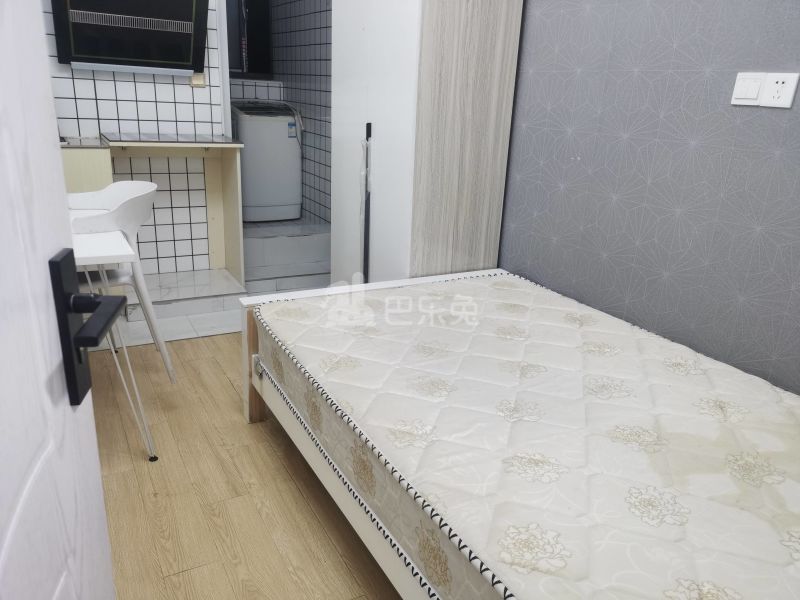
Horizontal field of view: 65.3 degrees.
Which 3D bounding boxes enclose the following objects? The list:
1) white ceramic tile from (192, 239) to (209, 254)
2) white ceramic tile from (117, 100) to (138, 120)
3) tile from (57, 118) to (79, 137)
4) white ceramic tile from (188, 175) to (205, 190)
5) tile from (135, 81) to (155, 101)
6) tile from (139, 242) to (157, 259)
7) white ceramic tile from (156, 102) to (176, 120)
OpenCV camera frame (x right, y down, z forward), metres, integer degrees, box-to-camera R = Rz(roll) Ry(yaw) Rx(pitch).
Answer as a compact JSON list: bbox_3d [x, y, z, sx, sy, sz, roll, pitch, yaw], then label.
[{"bbox_3d":[-1.239,-0.328,3.885,0.100,0.100,0.010,-7,21,-26],"label":"white ceramic tile"},{"bbox_3d":[-1.496,-1.040,3.432,0.099,0.099,0.010,-8,22,-28],"label":"white ceramic tile"},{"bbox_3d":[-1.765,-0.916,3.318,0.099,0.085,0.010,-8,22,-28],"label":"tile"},{"bbox_3d":[-1.264,-0.737,3.873,0.101,0.101,0.009,-7,20,-28],"label":"white ceramic tile"},{"bbox_3d":[-1.419,-1.160,3.487,0.100,0.100,0.010,-7,21,-26],"label":"tile"},{"bbox_3d":[-1.512,-0.295,3.753,0.100,0.100,0.010,-7,21,-26],"label":"tile"},{"bbox_3d":[-1.325,-1.068,3.534,0.098,0.098,0.010,-8,21,-28],"label":"white ceramic tile"}]

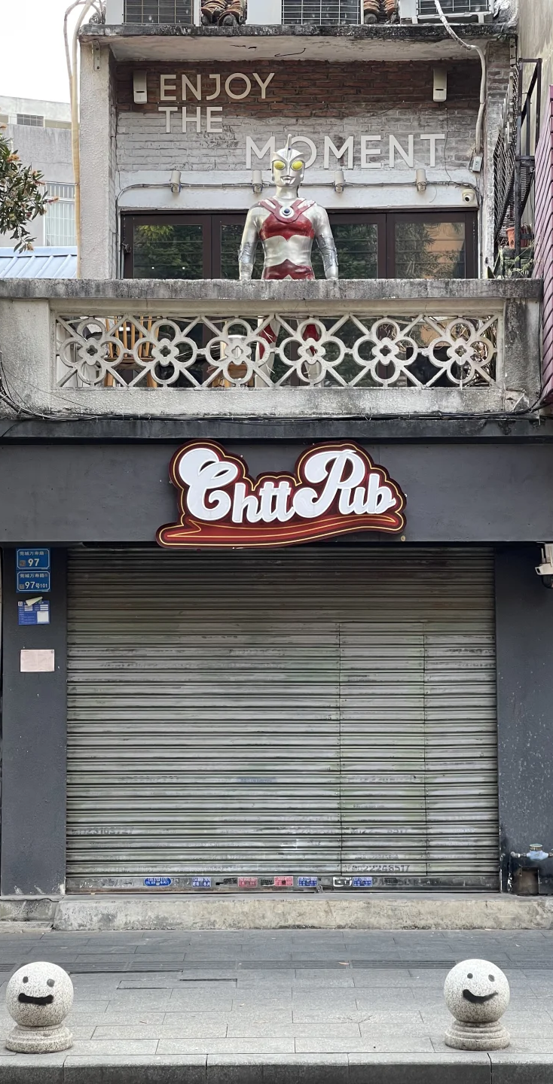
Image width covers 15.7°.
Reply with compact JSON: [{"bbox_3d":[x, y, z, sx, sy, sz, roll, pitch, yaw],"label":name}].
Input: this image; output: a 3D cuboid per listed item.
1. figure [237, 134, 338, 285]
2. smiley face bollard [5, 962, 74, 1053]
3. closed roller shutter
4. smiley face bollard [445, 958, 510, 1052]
[{"bbox_3d":[0.075,-1.715,13.093,0.650,1.921,0.400,0,-4,4],"label":"figure"},{"bbox_3d":[-1.038,2.031,8.800,0.298,0.375,0.298,0,-4,-3],"label":"smiley face bollard"},{"bbox_3d":[0.040,1.096,12.500,2.680,2.150,0.080,0,-4,-1],"label":"closed roller shutter"},{"bbox_3d":[0.886,2.036,8.870,0.298,0.375,0.298,0,-4,-1],"label":"smiley face bollard"}]

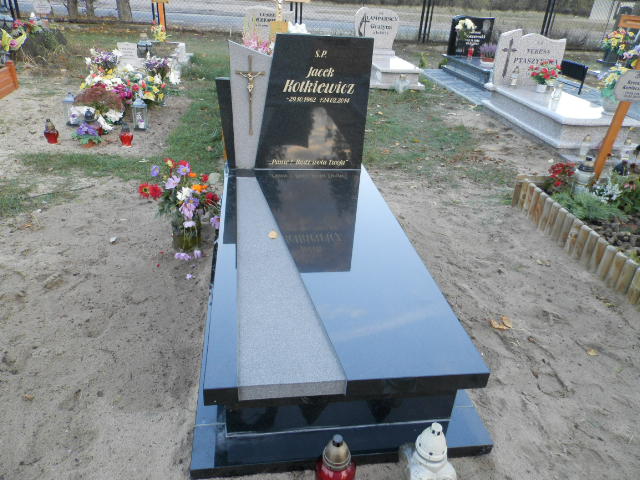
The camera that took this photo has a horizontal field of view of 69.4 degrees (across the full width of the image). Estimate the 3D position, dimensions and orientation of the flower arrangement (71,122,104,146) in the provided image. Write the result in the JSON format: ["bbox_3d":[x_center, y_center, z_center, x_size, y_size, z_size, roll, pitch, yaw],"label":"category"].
[{"bbox_3d":[-2.028,-0.934,4.012,0.240,0.205,0.210,-10,32,-25],"label":"flower arrangement"}]

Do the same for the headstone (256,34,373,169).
[{"bbox_3d":[-0.047,-0.841,2.900,0.708,0.816,0.080,0,30,-9],"label":"headstone"}]

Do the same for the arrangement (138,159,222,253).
[{"bbox_3d":[-0.725,-0.167,2.434,0.414,0.489,0.367,0,30,-9],"label":"arrangement"}]

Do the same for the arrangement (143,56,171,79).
[{"bbox_3d":[-2.197,-2.319,6.216,0.357,0.276,0.304,0,30,-9],"label":"arrangement"}]

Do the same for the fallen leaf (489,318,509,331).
[{"bbox_3d":[0.857,0.399,2.206,0.100,0.035,0.075,18,32,23],"label":"fallen leaf"}]

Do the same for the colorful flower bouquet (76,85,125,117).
[{"bbox_3d":[-2.112,-1.323,4.436,0.439,0.319,0.373,0,30,-9],"label":"colorful flower bouquet"}]

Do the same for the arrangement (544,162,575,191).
[{"bbox_3d":[1.857,-0.502,3.573,0.210,0.216,0.200,19,32,24],"label":"arrangement"}]

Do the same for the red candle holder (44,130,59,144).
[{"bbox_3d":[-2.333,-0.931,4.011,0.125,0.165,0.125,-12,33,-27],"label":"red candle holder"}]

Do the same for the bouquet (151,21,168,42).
[{"bbox_3d":[-3.223,-4.188,9.285,0.360,0.347,0.320,-5,31,-17],"label":"bouquet"}]

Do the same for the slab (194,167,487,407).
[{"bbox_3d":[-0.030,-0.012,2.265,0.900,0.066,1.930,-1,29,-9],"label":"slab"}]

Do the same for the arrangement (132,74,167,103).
[{"bbox_3d":[-1.883,-1.674,5.110,0.355,0.294,0.302,0,30,-9],"label":"arrangement"}]

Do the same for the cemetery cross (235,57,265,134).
[{"bbox_3d":[-0.415,-0.849,2.766,0.175,0.468,0.038,0,30,-9],"label":"cemetery cross"}]

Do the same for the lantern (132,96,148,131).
[{"bbox_3d":[-1.750,-1.246,4.501,0.140,0.315,0.140,-6,31,-18],"label":"lantern"}]

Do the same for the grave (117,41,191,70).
[{"bbox_3d":[-2.370,-2.617,6.594,0.940,0.395,0.470,0,30,-9],"label":"grave"}]

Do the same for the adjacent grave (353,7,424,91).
[{"bbox_3d":[1.141,-3.380,7.965,0.960,1.070,2.000,0,29,-7],"label":"adjacent grave"}]

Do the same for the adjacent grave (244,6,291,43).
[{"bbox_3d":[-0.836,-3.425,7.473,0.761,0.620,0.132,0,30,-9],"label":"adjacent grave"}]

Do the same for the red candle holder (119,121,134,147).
[{"bbox_3d":[-1.614,-0.879,3.874,0.103,0.174,0.103,0,30,-9],"label":"red candle holder"}]

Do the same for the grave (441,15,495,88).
[{"bbox_3d":[3.180,-3.423,8.411,1.000,0.980,2.100,1,29,-7],"label":"grave"}]

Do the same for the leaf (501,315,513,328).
[{"bbox_3d":[0.885,0.374,2.183,0.062,0.028,0.080,0,30,-9],"label":"leaf"}]

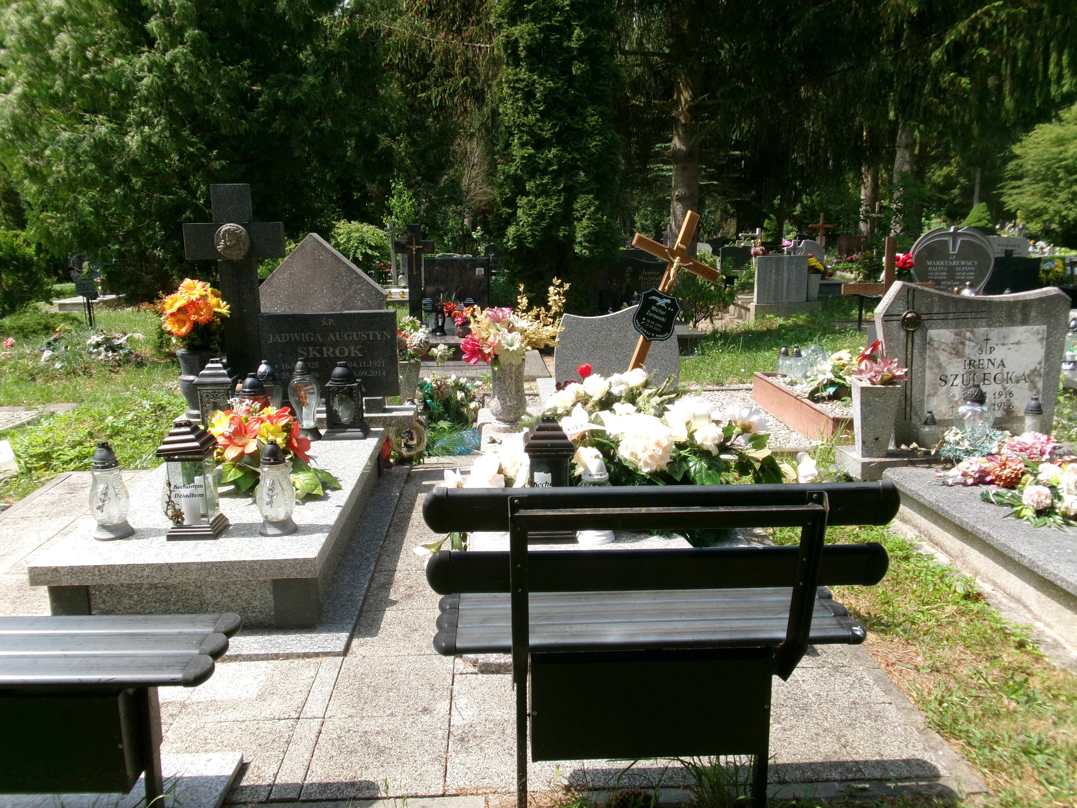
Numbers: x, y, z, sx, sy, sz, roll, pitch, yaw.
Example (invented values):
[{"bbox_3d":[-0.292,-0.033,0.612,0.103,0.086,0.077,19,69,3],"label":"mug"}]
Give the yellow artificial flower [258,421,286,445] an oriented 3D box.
[{"bbox_3d":[-1.169,0.131,3.829,0.135,0.115,0.085,-2,-8,-8],"label":"yellow artificial flower"}]

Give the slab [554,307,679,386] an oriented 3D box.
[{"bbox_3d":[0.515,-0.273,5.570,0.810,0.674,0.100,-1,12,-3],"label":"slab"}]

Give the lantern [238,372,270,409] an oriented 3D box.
[{"bbox_3d":[-1.424,0.031,4.363,0.180,0.375,0.180,-1,12,-3],"label":"lantern"}]

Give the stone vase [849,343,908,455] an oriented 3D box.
[{"bbox_3d":[1.789,-0.027,4.590,0.245,0.590,0.210,-1,11,-3],"label":"stone vase"}]

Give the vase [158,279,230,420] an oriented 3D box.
[{"bbox_3d":[-1.830,-0.301,4.736,0.371,0.741,0.324,-1,12,-3],"label":"vase"}]

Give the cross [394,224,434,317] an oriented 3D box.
[{"bbox_3d":[-1.391,-1.453,9.685,0.460,1.065,0.130,-1,12,-3],"label":"cross"}]

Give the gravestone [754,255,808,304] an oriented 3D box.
[{"bbox_3d":[3.503,-1.790,12.537,0.736,0.676,0.149,-1,12,-3],"label":"gravestone"}]

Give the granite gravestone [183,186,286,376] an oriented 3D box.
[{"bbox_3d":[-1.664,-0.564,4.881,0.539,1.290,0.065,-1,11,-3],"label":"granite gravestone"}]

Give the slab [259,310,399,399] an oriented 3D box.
[{"bbox_3d":[-1.179,-0.281,4.966,0.758,0.486,0.065,-1,11,-3],"label":"slab"}]

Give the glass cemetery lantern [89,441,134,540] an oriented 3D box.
[{"bbox_3d":[-1.541,0.306,3.120,0.134,0.350,0.130,-1,12,-3],"label":"glass cemetery lantern"}]

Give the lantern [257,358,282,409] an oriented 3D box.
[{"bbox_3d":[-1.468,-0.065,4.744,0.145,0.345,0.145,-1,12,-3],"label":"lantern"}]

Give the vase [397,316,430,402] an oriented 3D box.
[{"bbox_3d":[-0.853,-0.304,5.887,0.220,0.570,0.200,-1,11,-3],"label":"vase"}]

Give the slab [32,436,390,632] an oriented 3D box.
[{"bbox_3d":[-1.299,0.476,3.984,0.980,0.274,2.015,-1,11,-3],"label":"slab"}]

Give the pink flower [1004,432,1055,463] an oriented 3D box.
[{"bbox_3d":[2.330,0.206,4.132,0.216,0.135,0.169,-1,12,-3],"label":"pink flower"}]

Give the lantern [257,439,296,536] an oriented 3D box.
[{"bbox_3d":[-0.954,0.301,3.155,0.132,0.345,0.128,-1,12,-3],"label":"lantern"}]

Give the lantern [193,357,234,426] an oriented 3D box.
[{"bbox_3d":[-1.680,-0.040,4.571,0.203,0.409,0.196,-1,12,-3],"label":"lantern"}]

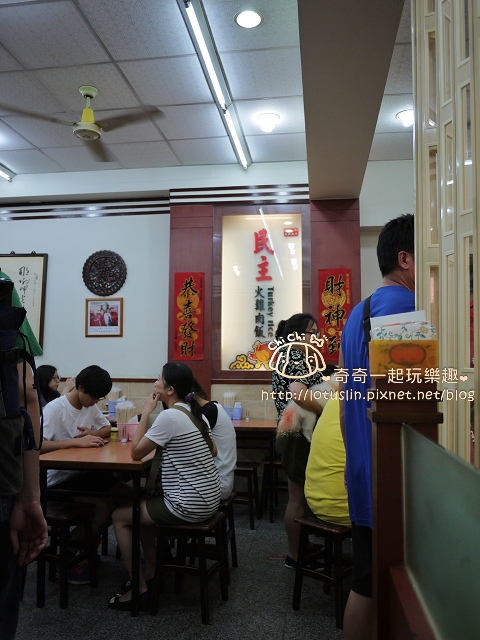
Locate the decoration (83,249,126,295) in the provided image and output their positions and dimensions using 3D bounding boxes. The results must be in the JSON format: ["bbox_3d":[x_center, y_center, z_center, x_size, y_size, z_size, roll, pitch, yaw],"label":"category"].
[{"bbox_3d":[-1.435,-0.494,5.472,0.490,0.490,0.030,0,-6,9],"label":"decoration"}]

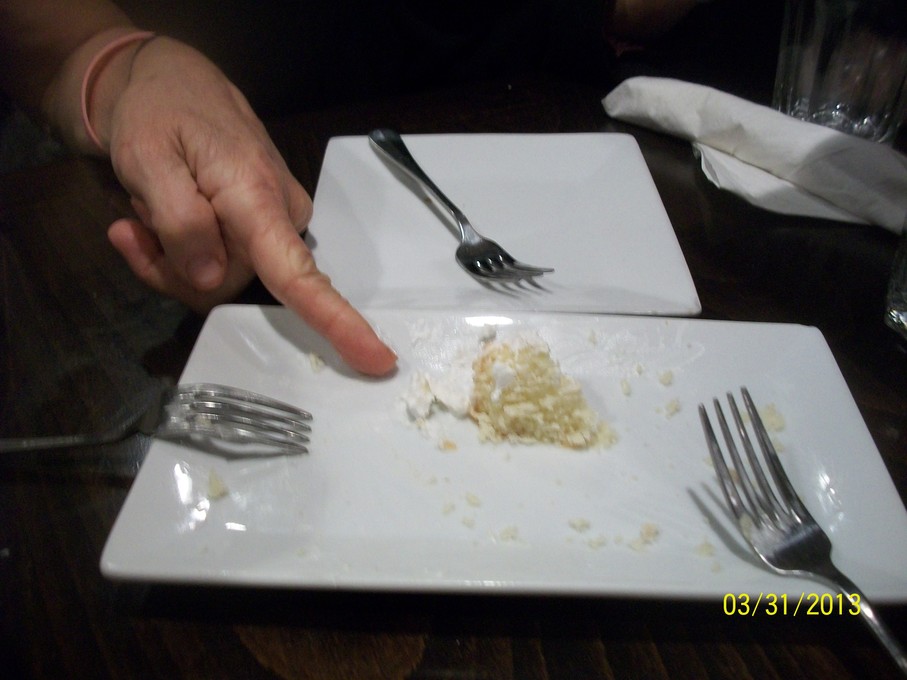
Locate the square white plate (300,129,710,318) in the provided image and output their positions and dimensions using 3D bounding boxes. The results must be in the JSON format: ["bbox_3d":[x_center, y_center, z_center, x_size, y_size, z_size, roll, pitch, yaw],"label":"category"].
[{"bbox_3d":[0.019,-0.064,0.467,0.193,0.021,0.189,0,39,0],"label":"square white plate"}]

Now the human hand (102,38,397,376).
[{"bbox_3d":[-0.102,-0.055,0.370,0.190,0.068,0.085,47,53,9],"label":"human hand"}]

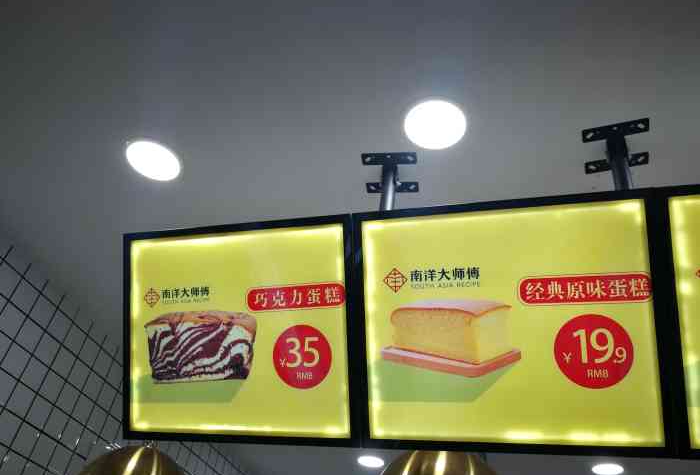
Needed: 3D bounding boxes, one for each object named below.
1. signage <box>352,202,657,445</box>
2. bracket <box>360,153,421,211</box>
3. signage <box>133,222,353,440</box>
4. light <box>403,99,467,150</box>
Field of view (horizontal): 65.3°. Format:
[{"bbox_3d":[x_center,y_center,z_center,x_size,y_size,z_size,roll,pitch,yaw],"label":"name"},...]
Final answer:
[{"bbox_3d":[0.315,0.181,1.140,0.587,0.484,0.040,-4,-6,15],"label":"signage"},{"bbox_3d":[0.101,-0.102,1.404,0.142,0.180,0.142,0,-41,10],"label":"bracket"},{"bbox_3d":[-0.271,0.223,1.295,0.572,0.481,0.040,-4,-6,15],"label":"signage"},{"bbox_3d":[0.209,-0.276,1.328,0.150,0.030,0.150,-4,-42,14],"label":"light"}]

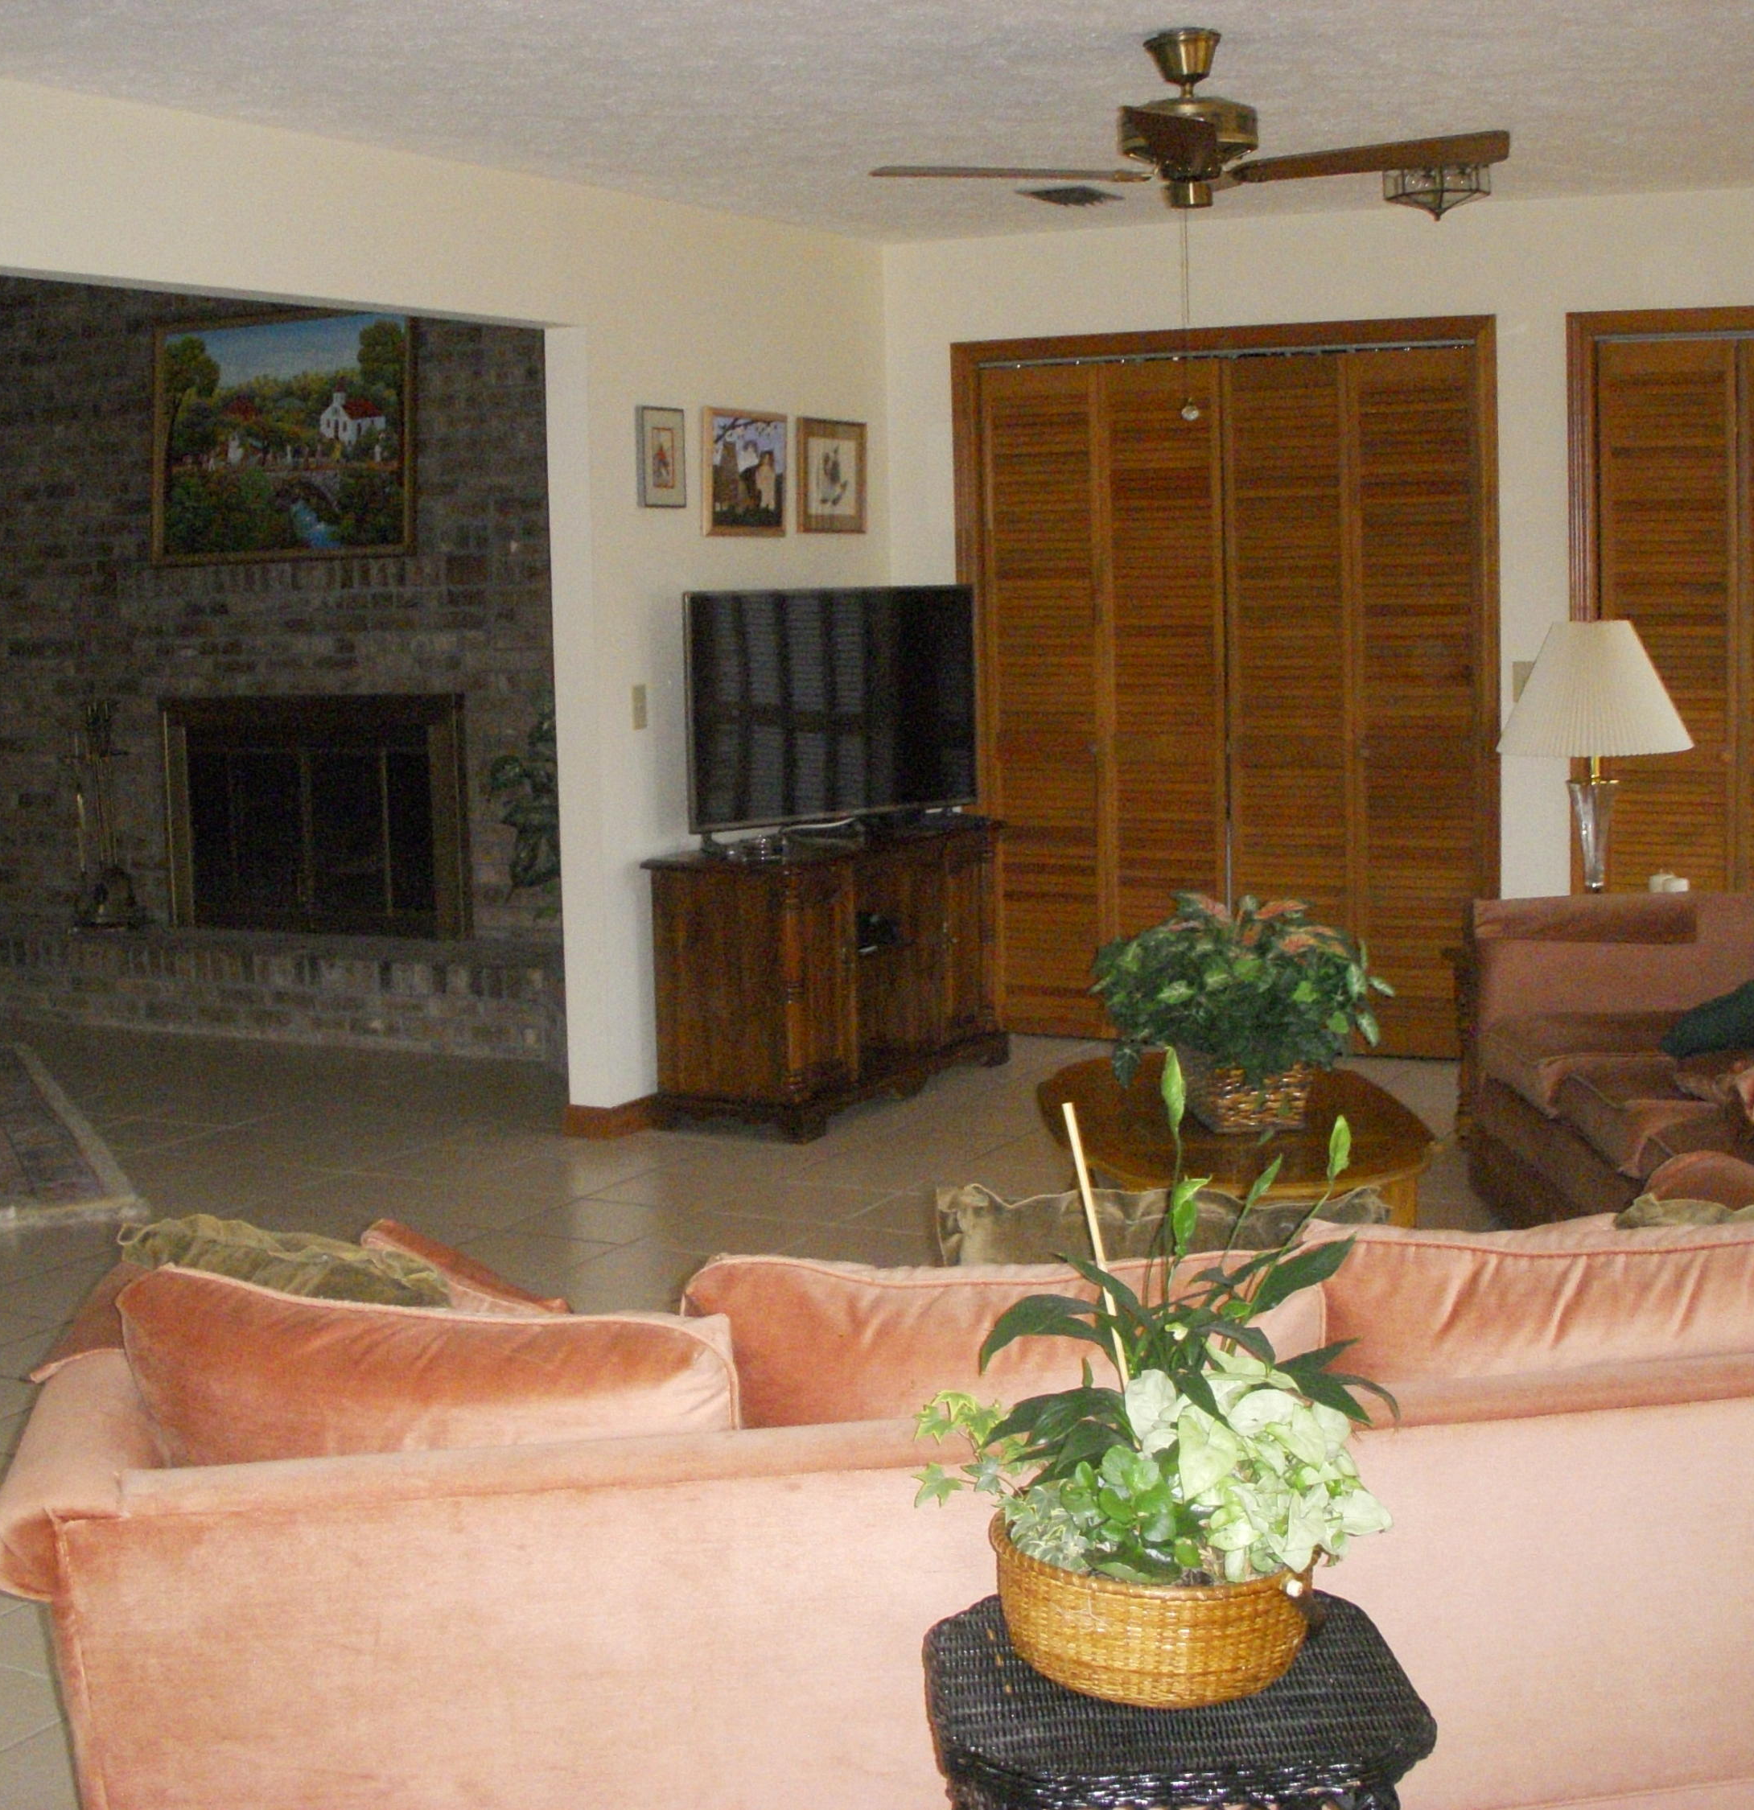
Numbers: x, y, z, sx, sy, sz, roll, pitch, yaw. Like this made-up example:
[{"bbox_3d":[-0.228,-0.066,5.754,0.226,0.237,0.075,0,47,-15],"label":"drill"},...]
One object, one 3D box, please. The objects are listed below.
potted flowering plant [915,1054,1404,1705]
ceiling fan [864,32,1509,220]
[{"bbox_3d":[0.247,0.400,2.370,0.420,0.560,0.390,-1,8,6],"label":"potted flowering plant"},{"bbox_3d":[0.556,-1.391,4.761,1.150,0.315,1.150,0,8,7],"label":"ceiling fan"}]

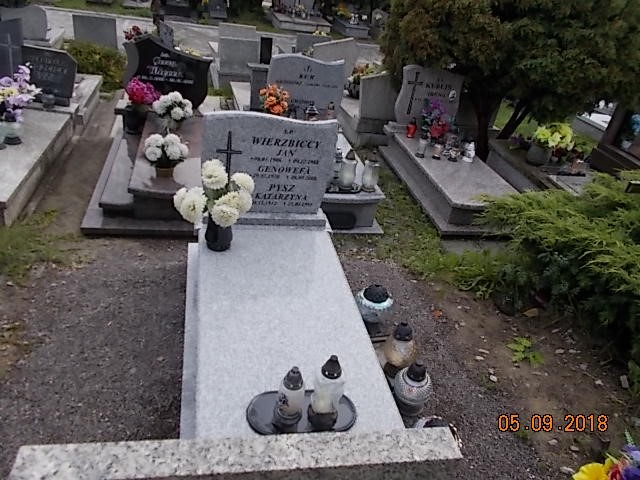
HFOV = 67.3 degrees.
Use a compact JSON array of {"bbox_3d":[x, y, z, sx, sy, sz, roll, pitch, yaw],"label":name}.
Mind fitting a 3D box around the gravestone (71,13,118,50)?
[{"bbox_3d":[-2.811,-2.549,6.039,0.540,0.520,0.100,0,34,-14],"label":"gravestone"}]

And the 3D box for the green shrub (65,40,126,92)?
[{"bbox_3d":[-2.475,-1.986,5.346,0.680,0.440,0.550,0,34,-14],"label":"green shrub"}]

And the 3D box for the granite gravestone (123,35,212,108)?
[{"bbox_3d":[-1.273,-1.384,3.987,0.720,0.540,0.100,0,34,-14],"label":"granite gravestone"}]

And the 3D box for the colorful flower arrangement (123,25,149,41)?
[{"bbox_3d":[-2.188,-2.413,5.700,0.310,0.330,0.280,0,34,-14],"label":"colorful flower arrangement"}]

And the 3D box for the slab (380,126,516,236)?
[{"bbox_3d":[1.165,-0.534,4.170,0.850,0.270,1.530,0,34,-14],"label":"slab"}]

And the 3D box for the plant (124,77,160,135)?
[{"bbox_3d":[-1.385,-1.039,3.712,0.270,0.440,0.270,1,33,-14],"label":"plant"}]

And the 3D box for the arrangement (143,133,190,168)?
[{"bbox_3d":[-0.952,-0.538,2.986,0.260,0.250,0.250,1,33,-14],"label":"arrangement"}]

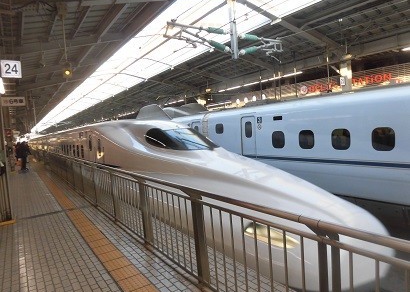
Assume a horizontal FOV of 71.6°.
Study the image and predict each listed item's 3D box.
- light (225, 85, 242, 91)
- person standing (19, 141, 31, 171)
[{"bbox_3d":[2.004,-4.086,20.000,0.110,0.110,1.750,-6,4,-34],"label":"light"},{"bbox_3d":[-10.028,0.544,15.800,0.480,1.650,0.500,-6,4,-34],"label":"person standing"}]

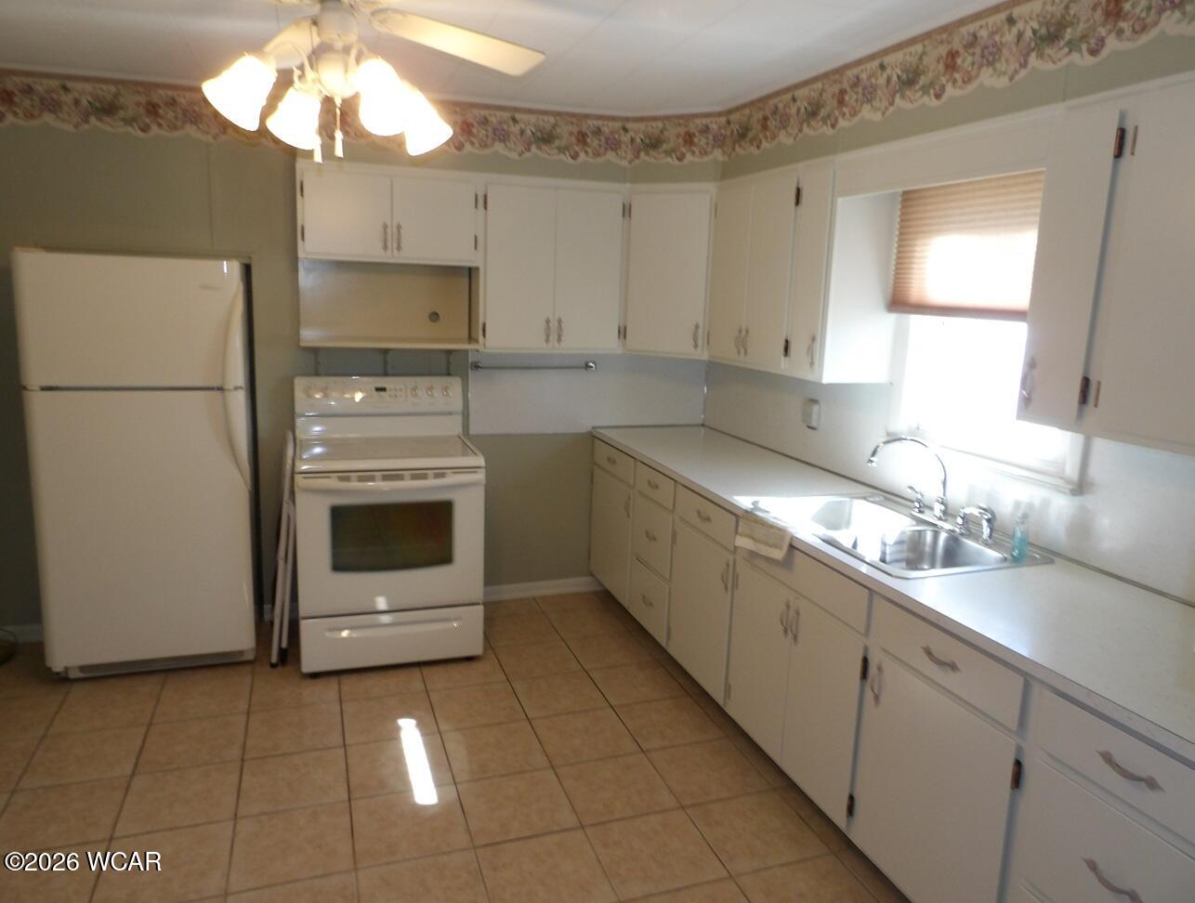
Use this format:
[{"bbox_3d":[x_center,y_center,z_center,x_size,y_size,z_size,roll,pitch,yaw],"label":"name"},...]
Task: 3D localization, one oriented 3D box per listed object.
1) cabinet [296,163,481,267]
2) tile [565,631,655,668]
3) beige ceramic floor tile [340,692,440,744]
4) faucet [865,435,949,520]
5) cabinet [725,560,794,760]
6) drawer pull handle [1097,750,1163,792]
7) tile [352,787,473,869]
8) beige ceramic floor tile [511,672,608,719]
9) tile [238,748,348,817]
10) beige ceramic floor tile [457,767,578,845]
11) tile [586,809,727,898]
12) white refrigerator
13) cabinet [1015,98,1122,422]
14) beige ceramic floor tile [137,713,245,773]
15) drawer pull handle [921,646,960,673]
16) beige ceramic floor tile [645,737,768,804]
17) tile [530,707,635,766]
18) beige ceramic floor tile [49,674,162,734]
[{"bbox_3d":[-0.938,-1.048,3.600,0.773,0.397,0.306,-2,11,-19],"label":"cabinet"},{"bbox_3d":[0.053,0.918,3.642,0.328,0.010,0.321,-2,11,-19],"label":"tile"},{"bbox_3d":[-0.798,1.025,3.075,0.332,0.012,0.332,-2,11,-19],"label":"beige ceramic floor tile"},{"bbox_3d":[0.999,0.081,2.537,0.275,0.268,0.055,1,11,-6],"label":"faucet"},{"bbox_3d":[0.796,0.687,2.789,0.540,0.580,0.390,-1,11,-18],"label":"cabinet"},{"bbox_3d":[0.921,0.556,1.382,0.026,0.020,0.118,-1,11,-18],"label":"drawer pull handle"},{"bbox_3d":[-0.572,1.140,2.437,0.330,0.010,0.330,-2,11,-19],"label":"tile"},{"bbox_3d":[-0.162,1.006,3.297,0.332,0.012,0.332,-2,11,-19],"label":"beige ceramic floor tile"},{"bbox_3d":[-0.984,1.071,2.596,0.323,0.010,0.323,-2,11,-19],"label":"tile"},{"bbox_3d":[-0.252,1.112,2.506,0.323,0.010,0.323,-2,11,-19],"label":"beige ceramic floor tile"},{"bbox_3d":[0.171,1.188,2.360,0.332,0.012,0.332,-2,11,-19],"label":"tile"},{"bbox_3d":[-1.884,0.033,3.430,0.750,1.660,0.720,-2,11,-19],"label":"white refrigerator"},{"bbox_3d":[1.282,-0.455,1.984,0.300,0.770,0.200,-1,11,-18],"label":"cabinet"},{"bbox_3d":[-1.425,1.034,2.827,0.330,0.010,0.330,-2,11,-19],"label":"beige ceramic floor tile"},{"bbox_3d":[0.821,0.505,1.928,0.028,0.023,0.120,-2,11,-19],"label":"drawer pull handle"},{"bbox_3d":[0.371,1.093,2.721,0.323,0.010,0.323,-2,11,-19],"label":"beige ceramic floor tile"},{"bbox_3d":[-0.051,1.067,2.985,0.332,0.012,0.332,-2,11,-19],"label":"tile"},{"bbox_3d":[-1.837,0.969,3.005,0.323,0.010,0.323,-2,11,-19],"label":"beige ceramic floor tile"}]

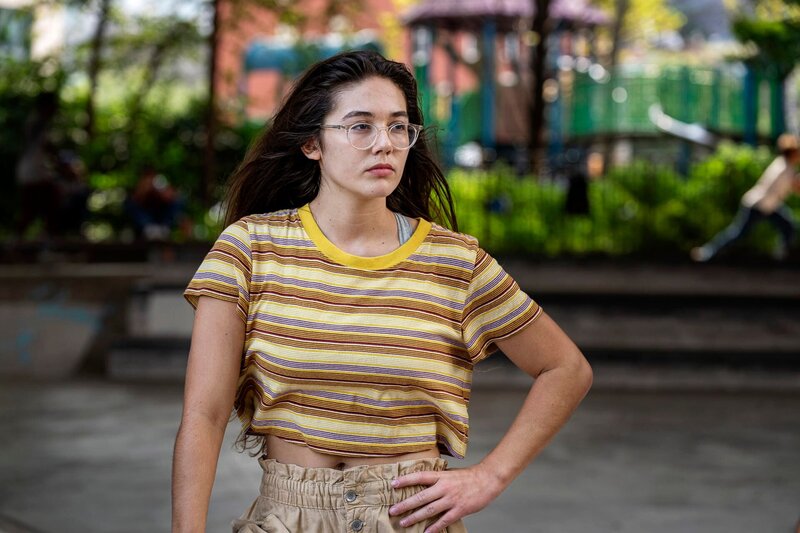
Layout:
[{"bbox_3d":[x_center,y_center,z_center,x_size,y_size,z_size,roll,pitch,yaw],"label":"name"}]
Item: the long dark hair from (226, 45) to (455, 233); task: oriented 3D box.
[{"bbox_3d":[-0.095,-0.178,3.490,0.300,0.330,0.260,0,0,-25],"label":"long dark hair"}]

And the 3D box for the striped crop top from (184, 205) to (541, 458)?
[{"bbox_3d":[-0.059,0.102,3.450,0.550,0.385,0.280,3,0,-3],"label":"striped crop top"}]

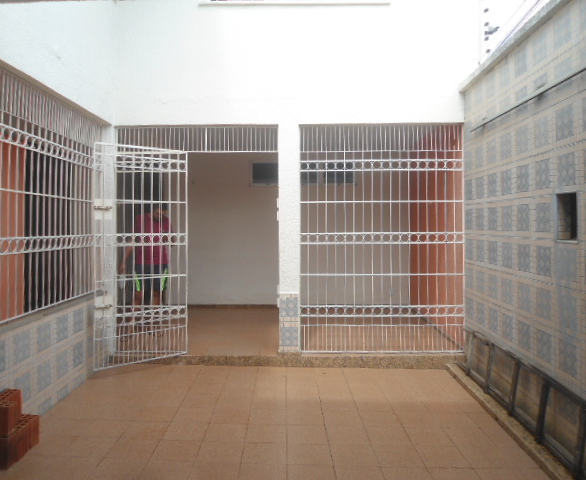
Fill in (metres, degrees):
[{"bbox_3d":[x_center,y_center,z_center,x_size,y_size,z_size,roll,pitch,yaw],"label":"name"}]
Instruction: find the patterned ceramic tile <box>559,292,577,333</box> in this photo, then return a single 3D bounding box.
[{"bbox_3d":[1.791,0.470,3.117,0.012,0.207,0.213,0,2,1],"label":"patterned ceramic tile"}]

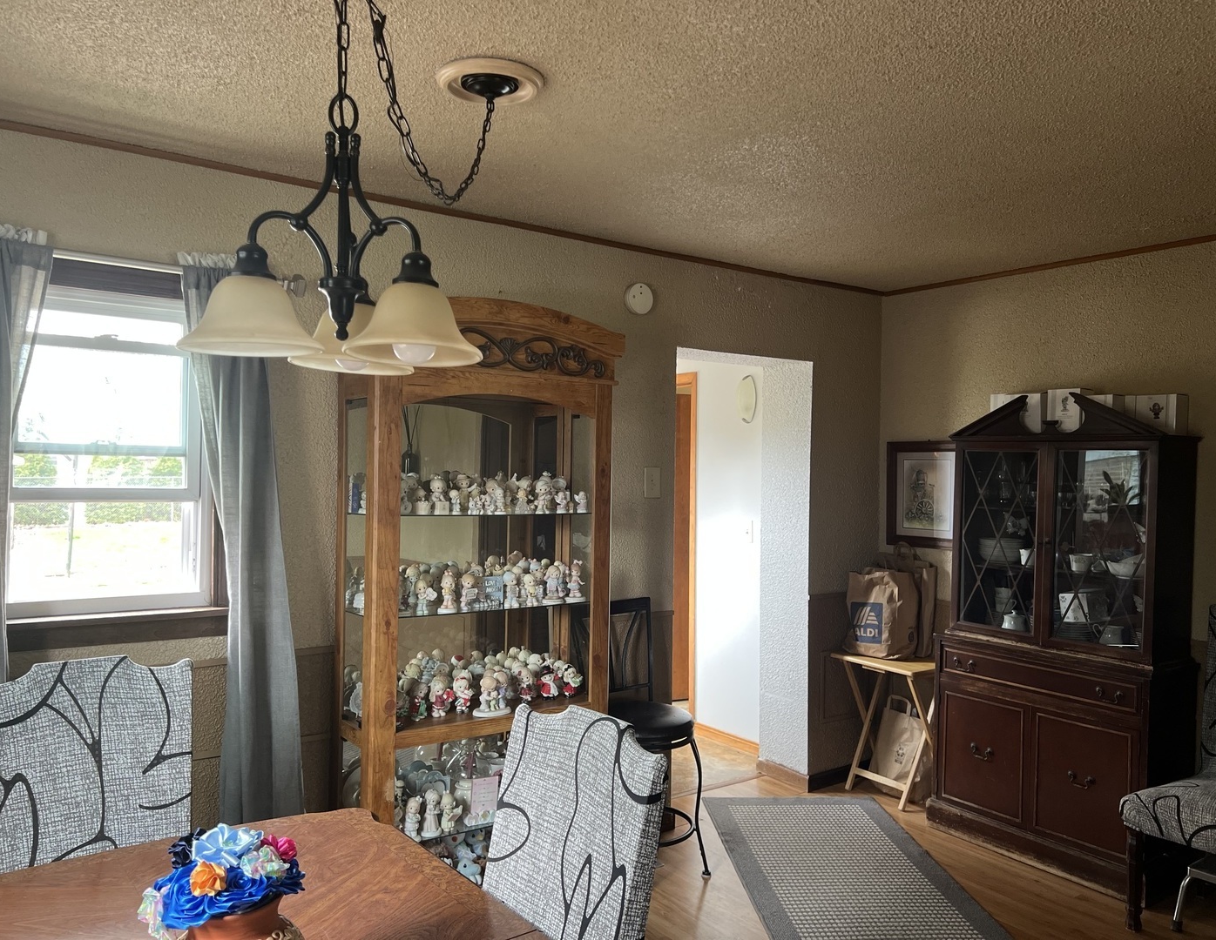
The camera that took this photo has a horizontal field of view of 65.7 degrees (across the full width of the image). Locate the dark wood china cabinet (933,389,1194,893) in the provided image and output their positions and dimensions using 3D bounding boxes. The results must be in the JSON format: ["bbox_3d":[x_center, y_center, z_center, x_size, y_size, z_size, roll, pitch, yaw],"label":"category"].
[{"bbox_3d":[1.814,0.632,3.830,0.357,1.853,0.918,1,0,-35],"label":"dark wood china cabinet"}]

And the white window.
[{"bbox_3d":[-1.474,-0.061,2.754,0.585,0.952,0.100,1,0,-36],"label":"white window"}]

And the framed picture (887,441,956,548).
[{"bbox_3d":[1.528,0.117,4.515,0.030,0.514,0.470,1,0,-36],"label":"framed picture"}]

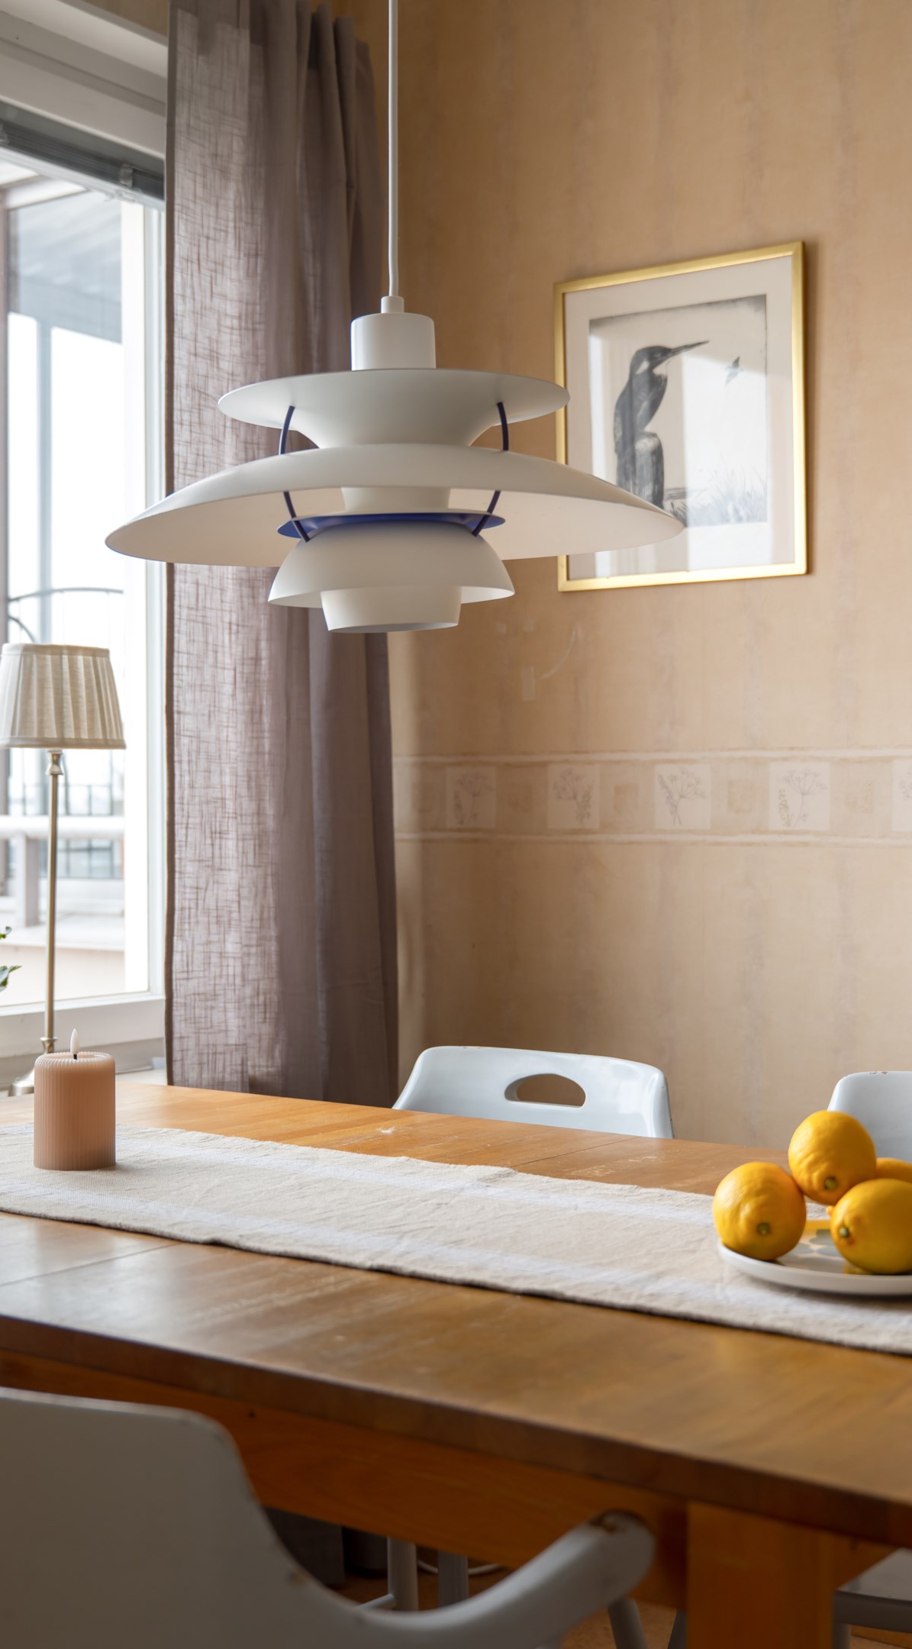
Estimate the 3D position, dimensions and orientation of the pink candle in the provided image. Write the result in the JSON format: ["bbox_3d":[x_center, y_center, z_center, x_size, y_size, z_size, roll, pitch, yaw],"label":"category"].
[{"bbox_3d":[-0.362,0.270,1.963,0.076,0.101,0.076,0,0,0],"label":"pink candle"}]

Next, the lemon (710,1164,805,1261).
[{"bbox_3d":[0.220,0.278,1.488,0.066,0.067,0.078,0,0,-3],"label":"lemon"}]

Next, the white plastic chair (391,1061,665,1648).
[{"bbox_3d":[-0.034,0.667,2.296,0.530,0.788,0.530,0,0,37],"label":"white plastic chair"}]

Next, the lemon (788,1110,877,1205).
[{"bbox_3d":[0.276,0.243,1.505,0.064,0.065,0.078,0,0,-3],"label":"lemon"}]

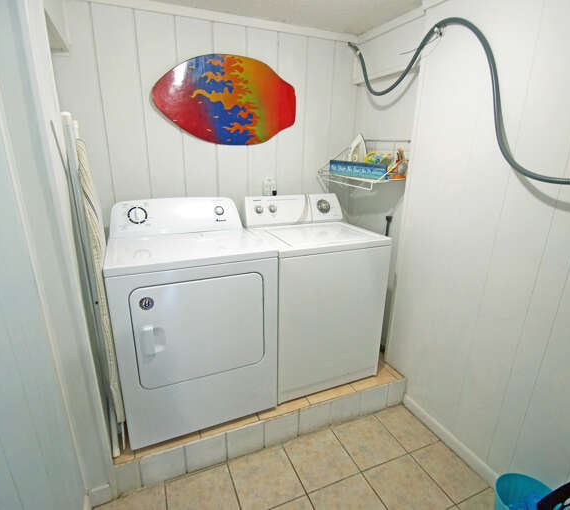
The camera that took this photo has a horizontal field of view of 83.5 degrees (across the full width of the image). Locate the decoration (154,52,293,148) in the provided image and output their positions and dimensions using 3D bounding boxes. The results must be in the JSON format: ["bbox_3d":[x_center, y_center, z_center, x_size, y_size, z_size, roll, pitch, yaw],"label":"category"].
[{"bbox_3d":[-0.334,-0.941,1.957,0.889,0.502,0.042,-6,17,-21],"label":"decoration"}]

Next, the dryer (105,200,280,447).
[{"bbox_3d":[-0.504,0.273,1.795,0.737,1.104,0.702,-6,17,-21],"label":"dryer"}]

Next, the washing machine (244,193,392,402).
[{"bbox_3d":[0.155,0.200,2.071,0.687,1.104,0.665,-6,17,-22],"label":"washing machine"}]

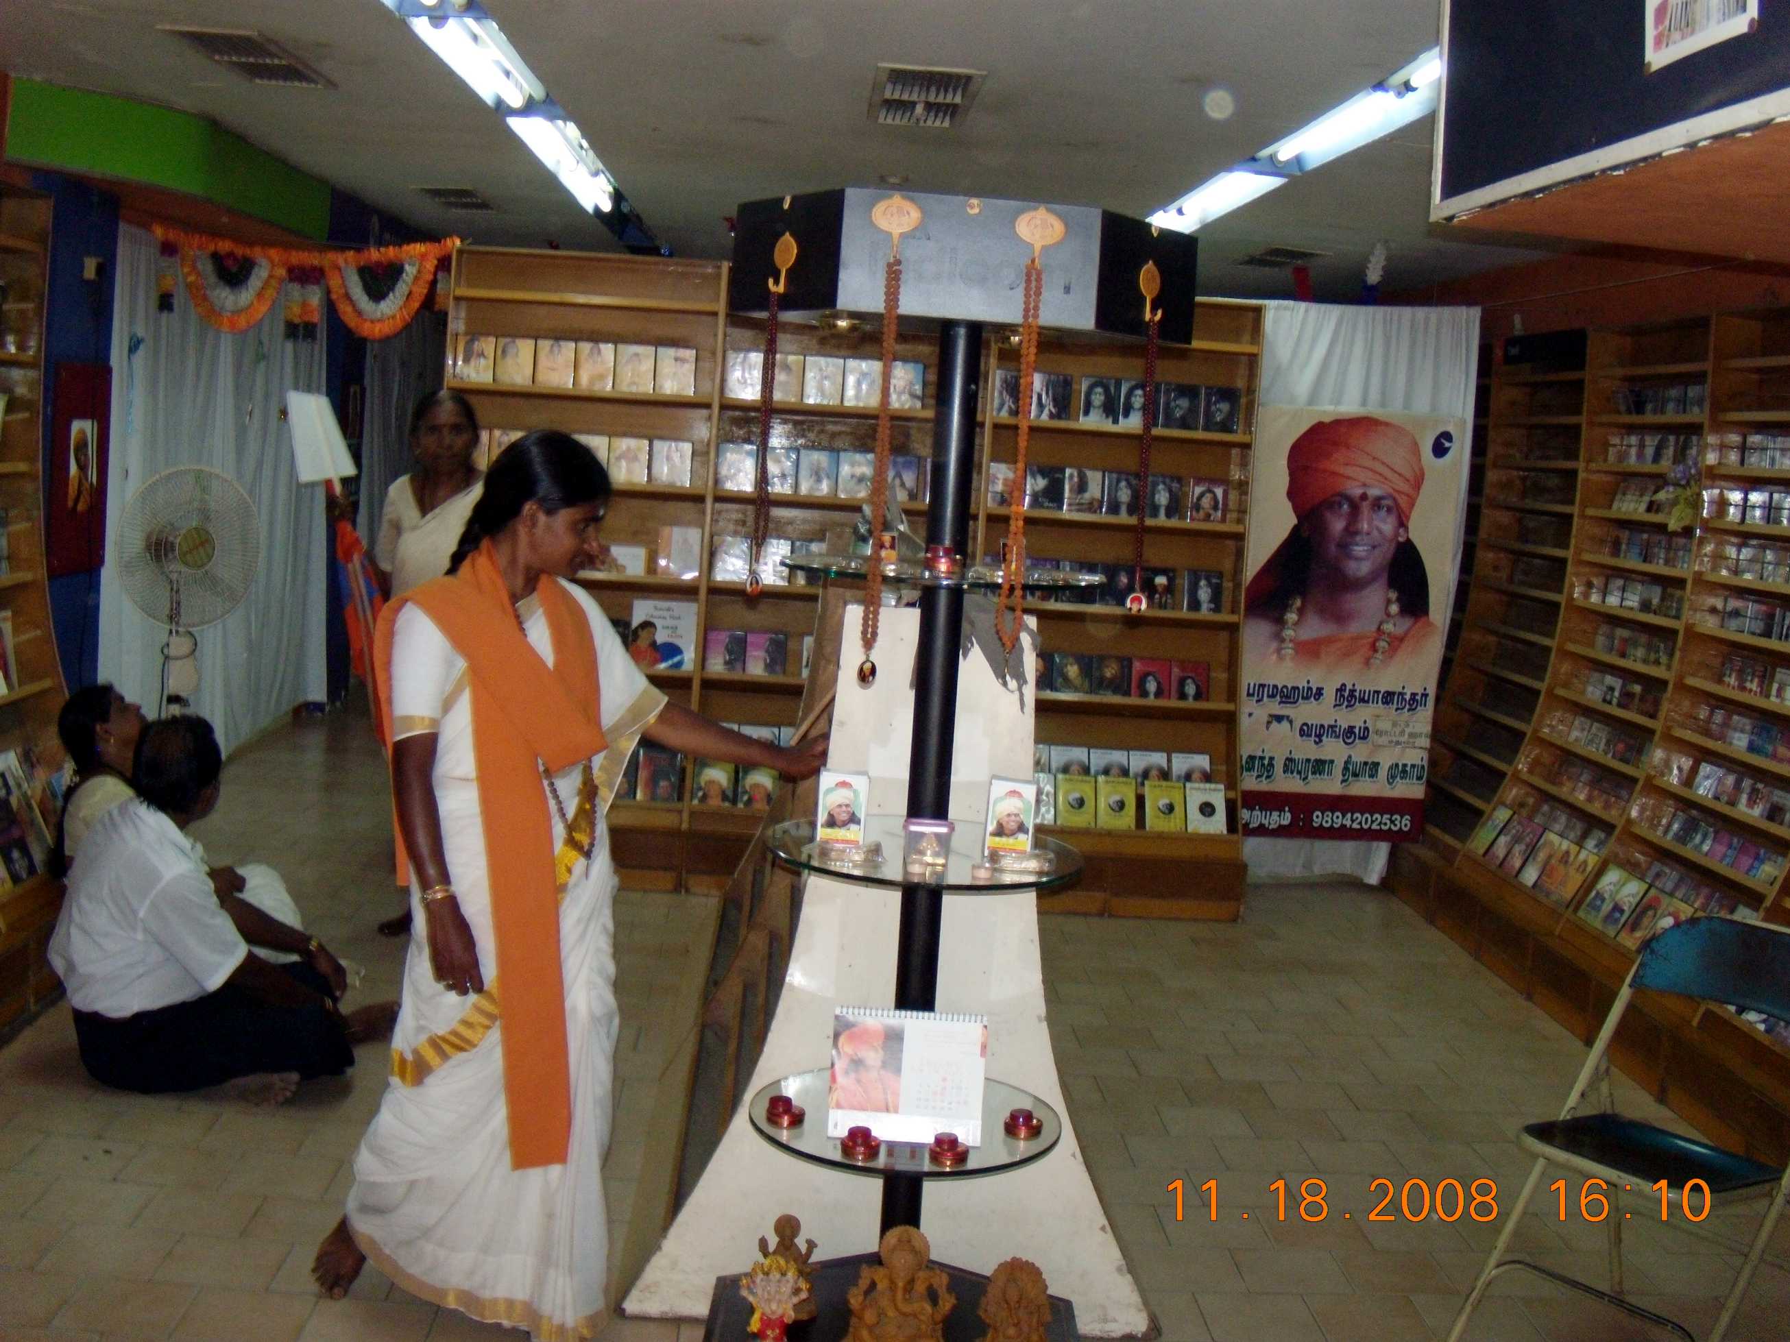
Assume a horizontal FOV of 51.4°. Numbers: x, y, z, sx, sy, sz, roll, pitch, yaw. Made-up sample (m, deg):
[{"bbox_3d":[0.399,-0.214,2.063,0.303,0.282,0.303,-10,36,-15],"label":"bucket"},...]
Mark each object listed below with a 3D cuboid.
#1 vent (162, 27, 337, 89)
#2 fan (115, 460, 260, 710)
[{"bbox_3d":[-1.639,-1.569,4.733,0.255,0.040,0.800,3,7,-3],"label":"vent"},{"bbox_3d":[-2.001,0.090,5.222,0.420,1.335,0.460,9,9,38],"label":"fan"}]

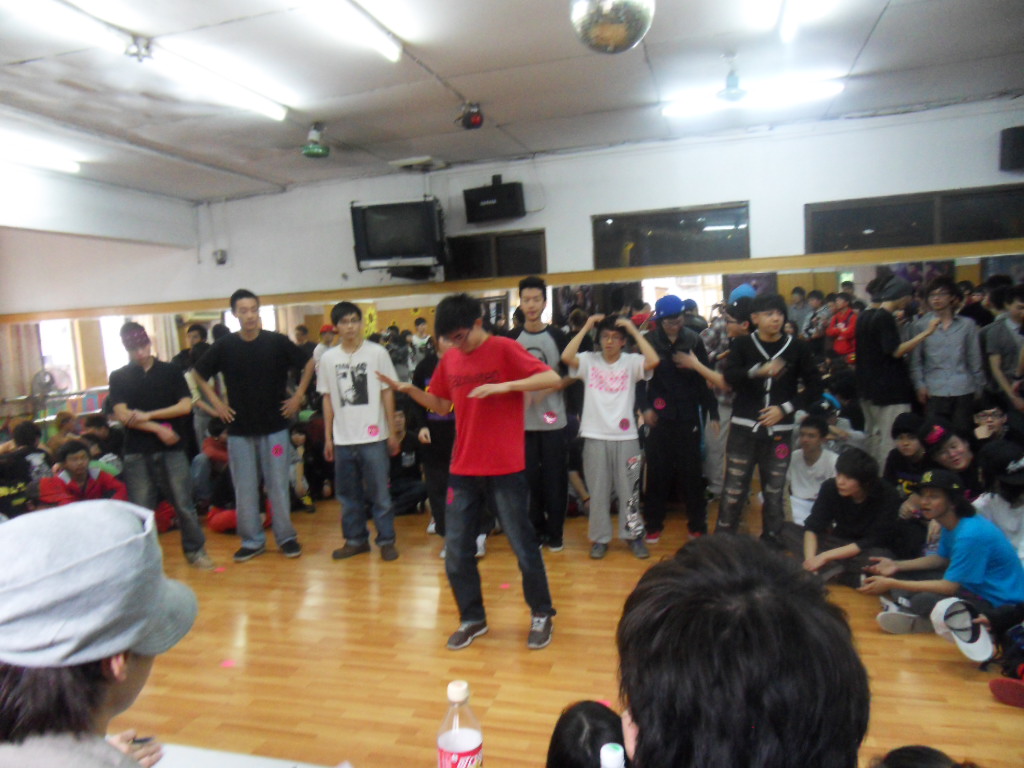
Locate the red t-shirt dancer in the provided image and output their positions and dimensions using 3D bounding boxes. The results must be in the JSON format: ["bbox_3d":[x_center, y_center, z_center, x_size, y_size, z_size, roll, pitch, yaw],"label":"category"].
[{"bbox_3d":[-0.199,0.400,3.400,0.780,1.650,0.550,-1,5,24],"label":"red t-shirt dancer"}]

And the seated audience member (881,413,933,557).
[{"bbox_3d":[2.500,0.603,4.500,0.550,0.850,0.750,-1,5,27],"label":"seated audience member"}]

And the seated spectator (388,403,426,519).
[{"bbox_3d":[-0.906,0.615,6.100,0.550,0.870,0.600,-3,5,-6],"label":"seated spectator"}]

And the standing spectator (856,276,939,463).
[{"bbox_3d":[2.794,0.094,5.200,0.550,1.720,0.450,-7,6,-38],"label":"standing spectator"}]

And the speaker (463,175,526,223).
[{"bbox_3d":[-0.145,-1.560,6.070,0.490,0.300,0.240,-1,15,24],"label":"speaker"}]

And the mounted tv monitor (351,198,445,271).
[{"bbox_3d":[-1.081,-1.480,6.994,0.770,0.610,0.500,-2,11,6],"label":"mounted tv monitor"}]

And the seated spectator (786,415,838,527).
[{"bbox_3d":[1.989,0.607,4.700,0.550,0.820,0.600,0,5,34],"label":"seated spectator"}]

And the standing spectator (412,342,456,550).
[{"bbox_3d":[-0.422,0.366,4.950,0.520,1.620,0.360,-3,5,-3],"label":"standing spectator"}]

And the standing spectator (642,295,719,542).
[{"bbox_3d":[1.187,0.236,5.000,0.500,1.680,0.360,-1,5,19],"label":"standing spectator"}]

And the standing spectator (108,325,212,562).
[{"bbox_3d":[-2.455,0.387,4.930,0.620,1.660,0.450,-5,5,-25],"label":"standing spectator"}]

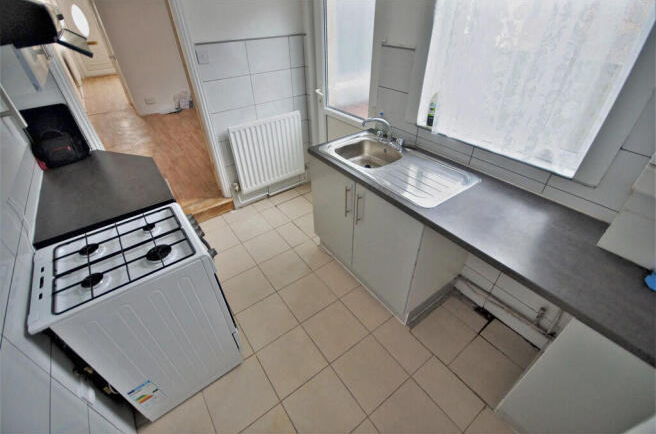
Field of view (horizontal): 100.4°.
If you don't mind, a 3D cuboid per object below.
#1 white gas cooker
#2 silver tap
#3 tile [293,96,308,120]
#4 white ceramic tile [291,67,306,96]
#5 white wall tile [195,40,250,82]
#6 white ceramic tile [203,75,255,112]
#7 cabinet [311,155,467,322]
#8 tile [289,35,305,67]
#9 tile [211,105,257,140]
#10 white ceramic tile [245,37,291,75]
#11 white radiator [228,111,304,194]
[{"bbox_3d":[-0.847,0.480,1.404,0.590,0.870,0.500,-24,42,-28],"label":"white gas cooker"},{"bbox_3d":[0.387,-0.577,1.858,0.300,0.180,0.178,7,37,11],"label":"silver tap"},{"bbox_3d":[-0.273,-1.115,2.816,0.154,0.253,0.012,-25,44,-28],"label":"tile"},{"bbox_3d":[-0.280,-1.306,2.663,0.150,0.250,0.010,-24,42,-28],"label":"white ceramic tile"},{"bbox_3d":[-0.822,-1.261,2.192,0.399,0.253,0.012,-25,44,-28],"label":"white wall tile"},{"bbox_3d":[-0.829,-1.055,2.345,0.400,0.250,0.010,-24,42,-28],"label":"white ceramic tile"},{"bbox_3d":[0.413,0.063,2.003,0.565,0.892,1.019,-25,44,-28],"label":"cabinet"},{"bbox_3d":[-0.277,-1.515,2.506,0.160,0.253,0.012,-25,44,-28],"label":"tile"},{"bbox_3d":[-0.824,-0.858,2.499,0.399,0.253,0.012,-25,44,-28],"label":"tile"},{"bbox_3d":[-0.502,-1.411,2.377,0.399,0.253,0.012,-25,44,-28],"label":"white ceramic tile"},{"bbox_3d":[-0.586,-0.656,2.772,0.725,0.680,0.090,-24,42,-28],"label":"white radiator"}]

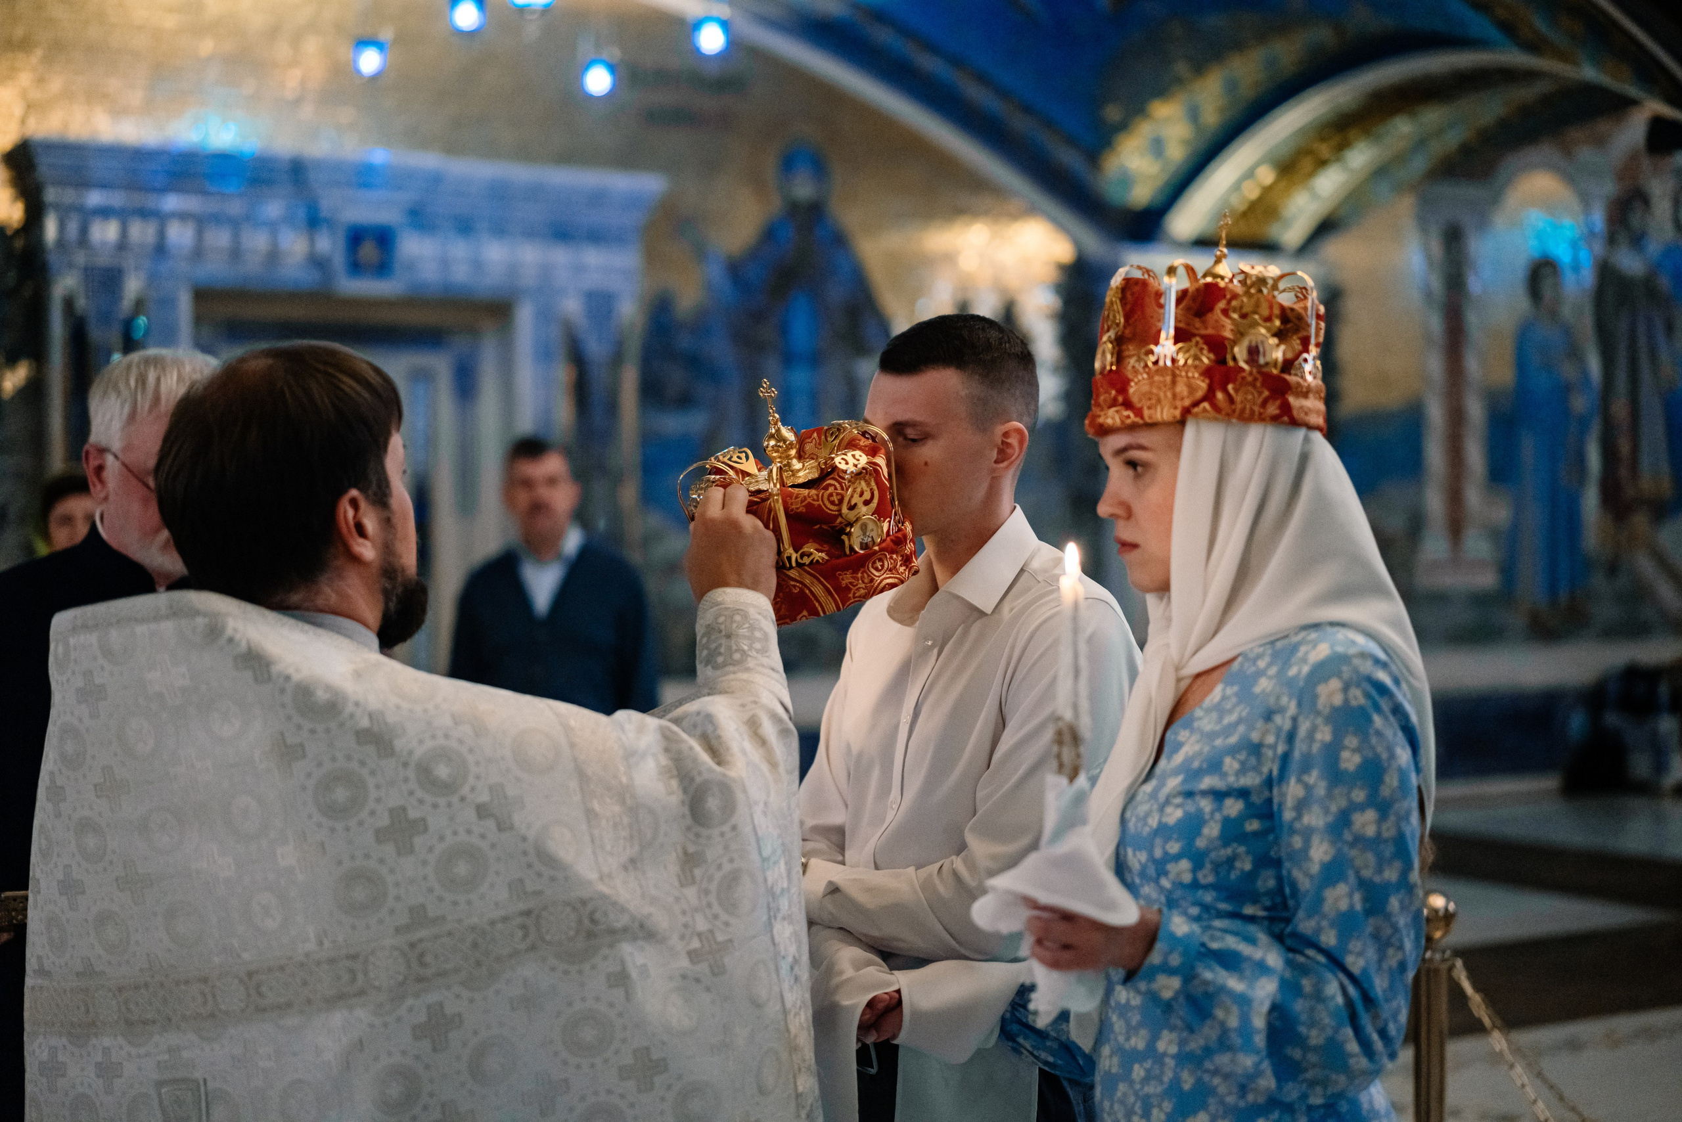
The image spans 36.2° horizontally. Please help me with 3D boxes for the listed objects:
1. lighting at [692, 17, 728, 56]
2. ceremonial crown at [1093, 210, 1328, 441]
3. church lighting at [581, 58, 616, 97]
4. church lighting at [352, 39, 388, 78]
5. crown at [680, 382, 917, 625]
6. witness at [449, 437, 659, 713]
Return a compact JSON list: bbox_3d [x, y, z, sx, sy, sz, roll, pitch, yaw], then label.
[{"bbox_3d":[-0.423,-1.697,8.310,0.105,0.120,0.105,0,0,-3],"label":"lighting"},{"bbox_3d":[0.322,-0.207,2.250,0.210,0.198,0.208,4,-2,-13],"label":"ceremonial crown"},{"bbox_3d":[-0.853,-1.696,9.040,0.105,0.120,0.105,0,0,-5],"label":"church lighting"},{"bbox_3d":[-1.591,-1.702,8.690,0.105,0.120,0.105,0,0,-10],"label":"church lighting"},{"bbox_3d":[-0.051,-0.076,2.396,0.210,0.200,0.210,-7,21,3],"label":"crown"},{"bbox_3d":[-0.659,0.595,5.900,0.480,1.760,0.290,0,0,9],"label":"witness"}]

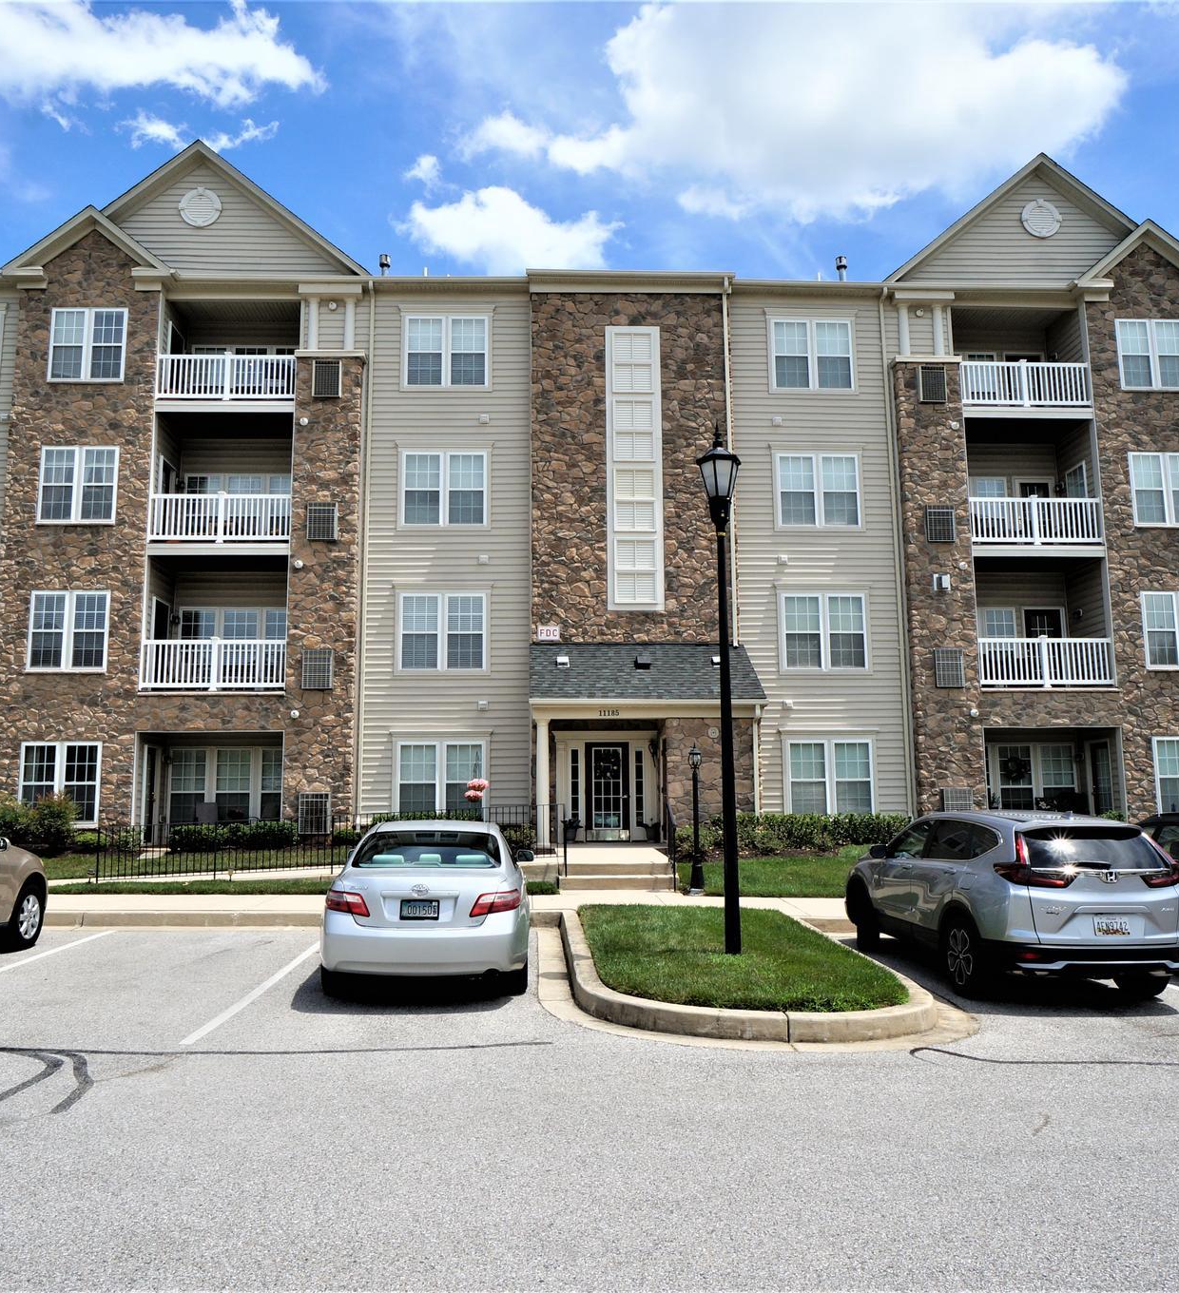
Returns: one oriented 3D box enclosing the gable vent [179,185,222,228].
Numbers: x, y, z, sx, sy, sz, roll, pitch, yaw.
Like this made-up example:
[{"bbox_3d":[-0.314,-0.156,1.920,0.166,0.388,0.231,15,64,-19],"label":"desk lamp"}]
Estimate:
[{"bbox_3d":[-8.732,-9.859,23.068,0.950,1.020,0.100,0,-8,-2],"label":"gable vent"}]

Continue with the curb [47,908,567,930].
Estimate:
[{"bbox_3d":[-3.806,3.607,13.475,6.900,0.200,0.260,0,-8,-4],"label":"curb"}]

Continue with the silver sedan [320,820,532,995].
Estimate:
[{"bbox_3d":[-1.558,2.553,10.593,1.820,1.470,4.800,0,-8,-5],"label":"silver sedan"}]

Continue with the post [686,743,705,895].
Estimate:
[{"bbox_3d":[1.654,2.683,16.045,0.290,2.360,0.290,0,-8,-2],"label":"post"}]

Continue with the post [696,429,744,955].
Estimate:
[{"bbox_3d":[1.421,0.356,10.668,0.470,5.450,0.470,0,-8,-2],"label":"post"}]

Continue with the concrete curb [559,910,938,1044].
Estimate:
[{"bbox_3d":[1.294,3.257,10.657,3.000,0.200,6.400,0,-8,-3],"label":"concrete curb"}]

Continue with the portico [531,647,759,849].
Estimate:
[{"bbox_3d":[1.095,1.828,20.503,4.650,4.200,2.200,0,-8,-2],"label":"portico"}]

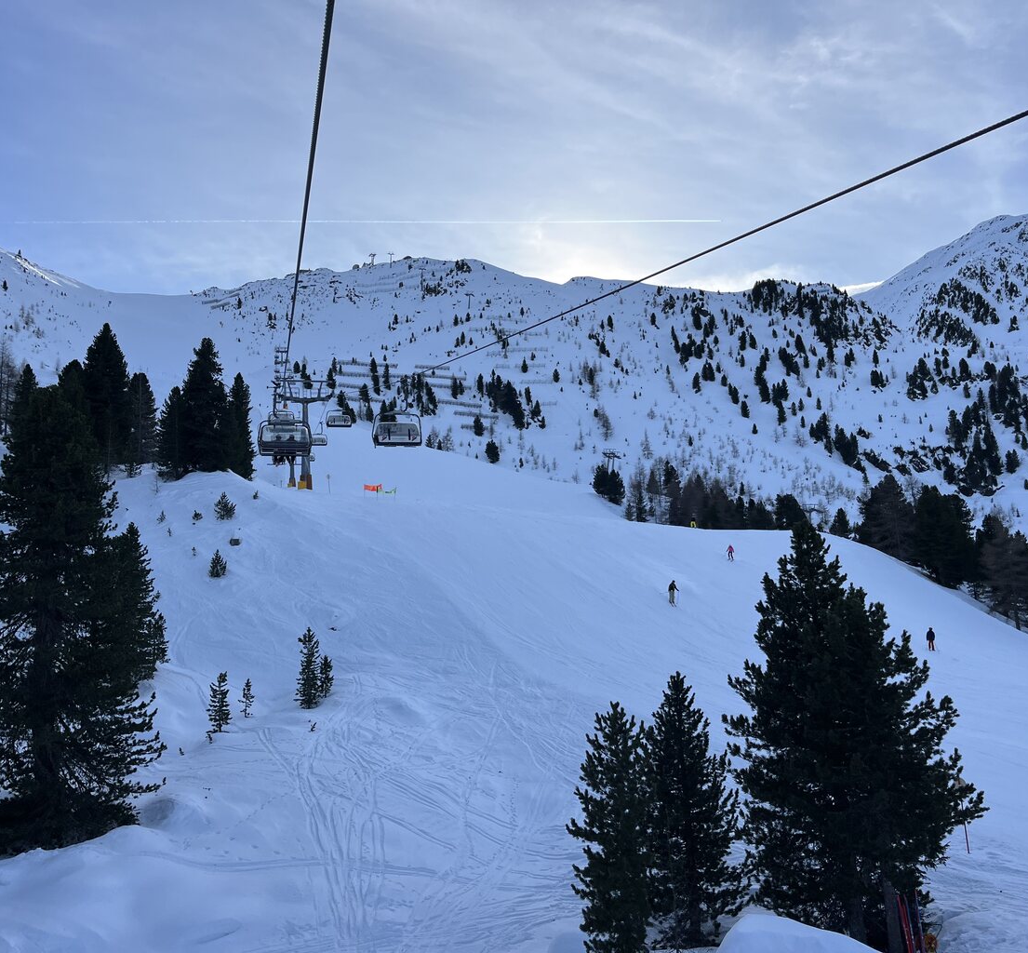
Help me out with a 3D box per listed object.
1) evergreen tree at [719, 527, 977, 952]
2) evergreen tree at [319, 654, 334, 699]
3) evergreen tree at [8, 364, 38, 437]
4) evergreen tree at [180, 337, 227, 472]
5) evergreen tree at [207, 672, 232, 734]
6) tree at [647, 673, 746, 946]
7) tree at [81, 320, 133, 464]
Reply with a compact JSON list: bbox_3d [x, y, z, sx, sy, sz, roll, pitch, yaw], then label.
[{"bbox_3d":[7.242,5.407,20.272,5.202,8.876,4.682,-4,-8,19],"label":"evergreen tree"},{"bbox_3d":[-6.032,6.431,30.689,0.470,1.380,0.470,0,-8,-11],"label":"evergreen tree"},{"bbox_3d":[-40.588,-6.048,79.415,2.809,6.809,2.724,-2,-7,0],"label":"evergreen tree"},{"bbox_3d":[-25.798,-5.979,79.709,4.311,11.641,4.182,-2,-7,0],"label":"evergreen tree"},{"bbox_3d":[-9.130,7.004,29.614,0.770,1.871,0.747,-2,-7,0],"label":"evergreen tree"},{"bbox_3d":[3.885,6.991,20.356,2.080,5.520,2.080,-3,-8,10],"label":"tree"},{"bbox_3d":[-35.711,-7.087,83.848,4.012,13.167,4.012,1,-8,-23],"label":"tree"}]

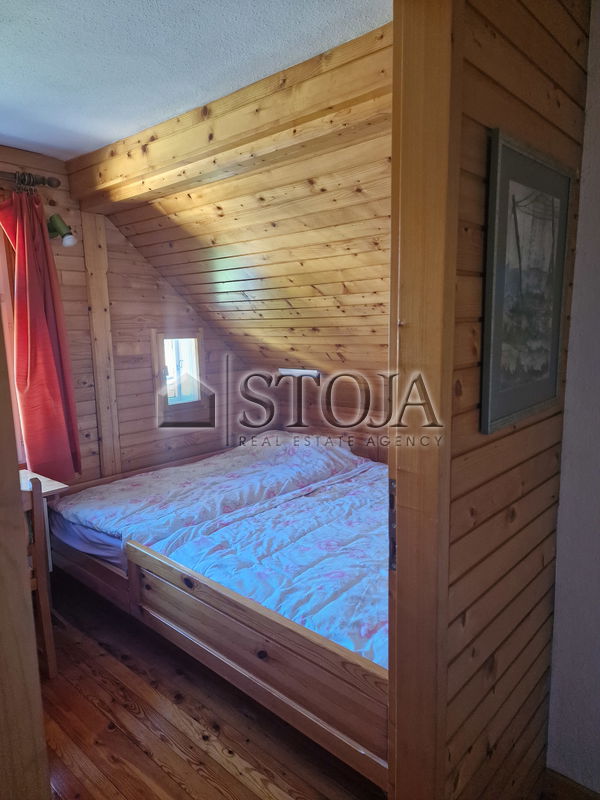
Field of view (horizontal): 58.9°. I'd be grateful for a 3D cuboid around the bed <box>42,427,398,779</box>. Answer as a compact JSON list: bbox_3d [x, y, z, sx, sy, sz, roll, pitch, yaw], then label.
[{"bbox_3d":[-0.050,0.762,2.683,2.260,0.540,1.450,7,12,42],"label":"bed"}]

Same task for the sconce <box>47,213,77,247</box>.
[{"bbox_3d":[-1.234,-0.877,2.742,0.144,0.145,0.103,7,12,42],"label":"sconce"}]

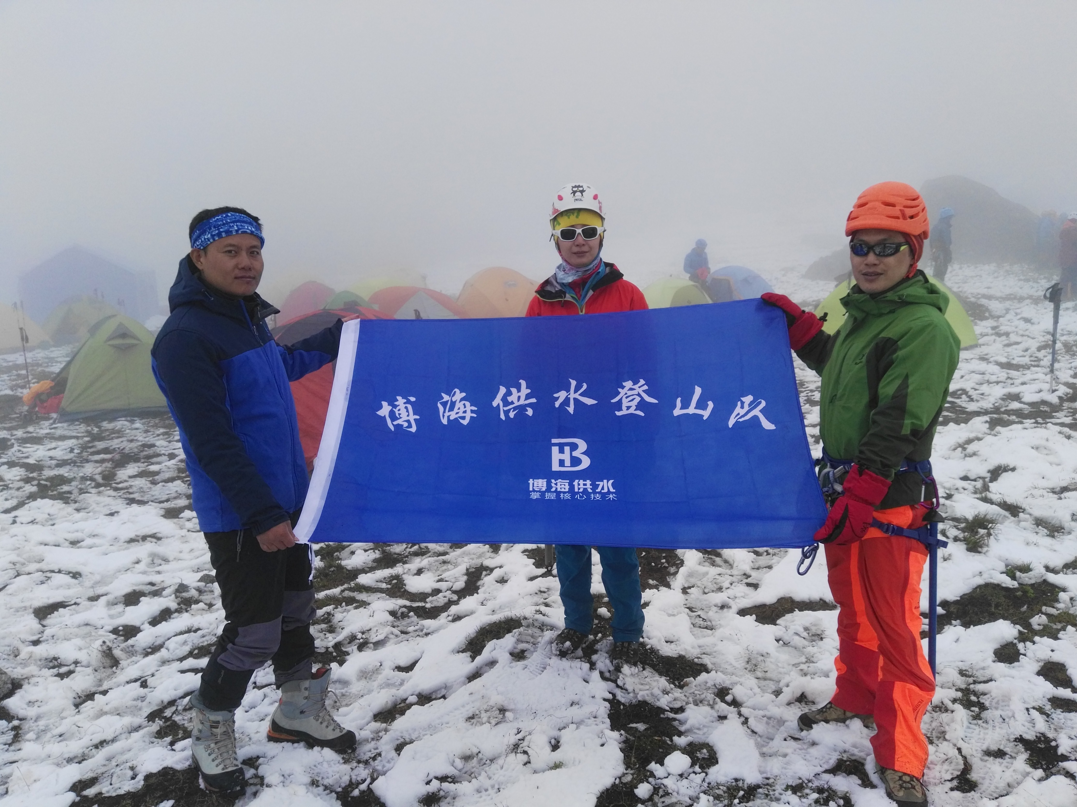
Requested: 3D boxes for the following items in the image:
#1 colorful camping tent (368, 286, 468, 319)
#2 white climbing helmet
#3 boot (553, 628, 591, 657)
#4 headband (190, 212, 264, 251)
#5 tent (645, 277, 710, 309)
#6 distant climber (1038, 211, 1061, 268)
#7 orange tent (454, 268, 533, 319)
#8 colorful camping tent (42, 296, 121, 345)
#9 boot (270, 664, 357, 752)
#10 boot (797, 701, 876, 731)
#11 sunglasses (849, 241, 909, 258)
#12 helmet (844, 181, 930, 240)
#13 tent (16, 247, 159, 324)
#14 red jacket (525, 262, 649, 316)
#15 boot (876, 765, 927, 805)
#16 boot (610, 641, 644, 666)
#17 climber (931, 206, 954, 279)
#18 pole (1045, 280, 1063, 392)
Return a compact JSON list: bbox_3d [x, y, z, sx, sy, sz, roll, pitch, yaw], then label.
[{"bbox_3d":[-1.500,-0.872,10.664,1.900,1.120,1.800,-3,7,-14],"label":"colorful camping tent"},{"bbox_3d":[0.138,-0.711,3.100,0.210,0.155,0.265,0,12,3],"label":"white climbing helmet"},{"bbox_3d":[0.137,0.835,3.394,0.110,0.170,0.290,3,13,18],"label":"boot"},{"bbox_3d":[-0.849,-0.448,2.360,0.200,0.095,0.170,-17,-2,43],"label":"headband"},{"bbox_3d":[2.432,-1.769,15.891,2.000,1.100,1.900,-5,13,-20],"label":"tent"},{"bbox_3d":[14.656,-4.720,25.000,0.420,1.720,0.550,6,14,29],"label":"distant climber"},{"bbox_3d":[-0.611,-1.444,13.069,1.800,1.200,1.900,-3,7,-13],"label":"orange tent"},{"bbox_3d":[-9.975,-1.895,19.489,1.900,1.080,1.800,-4,13,-15],"label":"colorful camping tent"},{"bbox_3d":[-0.737,0.984,2.812,0.295,0.225,0.115,2,13,13],"label":"boot"},{"bbox_3d":[0.995,0.976,2.819,0.300,0.155,0.115,0,7,5],"label":"boot"},{"bbox_3d":[0.957,-0.430,2.445,0.145,0.047,0.140,5,9,41],"label":"sunglasses"},{"bbox_3d":[0.992,-0.551,2.480,0.230,0.165,0.275,5,9,41],"label":"helmet"},{"bbox_3d":[-14.962,-4.087,29.412,3.500,2.550,4.000,-3,12,-12],"label":"tent"},{"bbox_3d":[0.180,-0.170,3.240,0.530,0.700,0.290,-1,7,5],"label":"red jacket"},{"bbox_3d":[1.083,1.052,2.599,0.115,0.160,0.300,1,12,9],"label":"boot"},{"bbox_3d":[0.345,0.847,3.326,0.110,0.170,0.290,1,12,9],"label":"boot"},{"bbox_3d":[7.417,-2.696,16.000,0.400,1.750,0.480,1,7,19],"label":"climber"},{"bbox_3d":[4.729,-0.603,8.000,0.120,1.020,0.080,-1,7,0],"label":"pole"}]

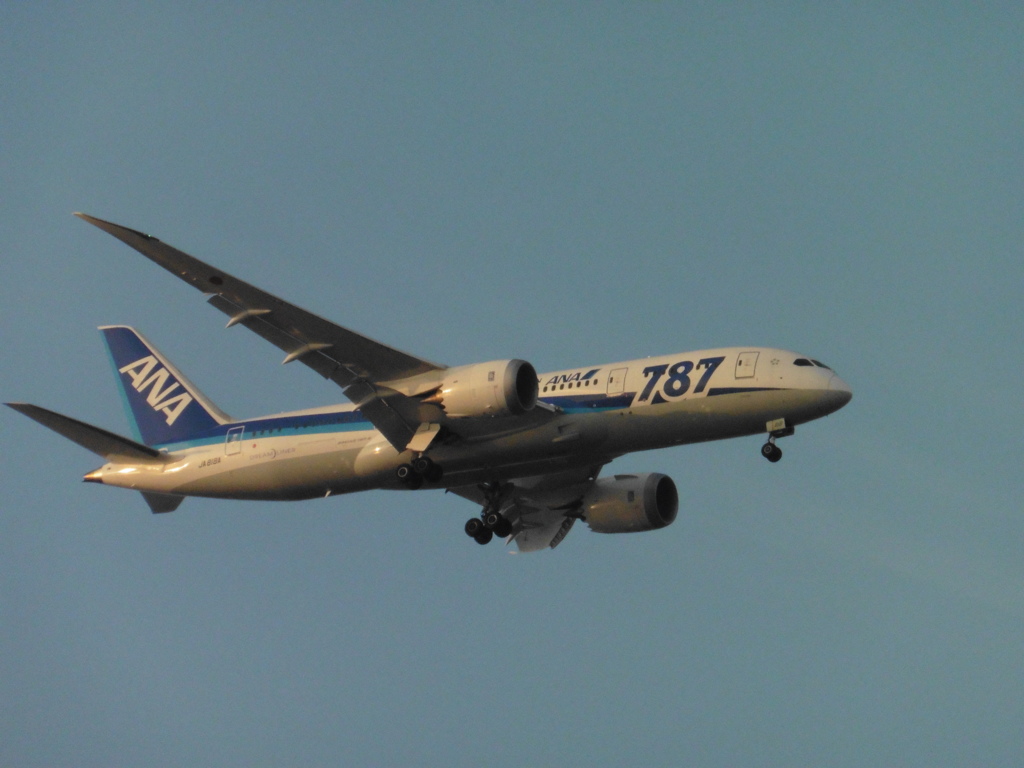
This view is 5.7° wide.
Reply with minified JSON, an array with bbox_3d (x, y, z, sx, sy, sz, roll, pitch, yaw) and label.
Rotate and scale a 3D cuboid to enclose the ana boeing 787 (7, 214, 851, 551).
[{"bbox_3d":[-3.410,0.256,669.752,56.700,17.100,60.100,-9,-26,26],"label":"ana boeing 787"}]

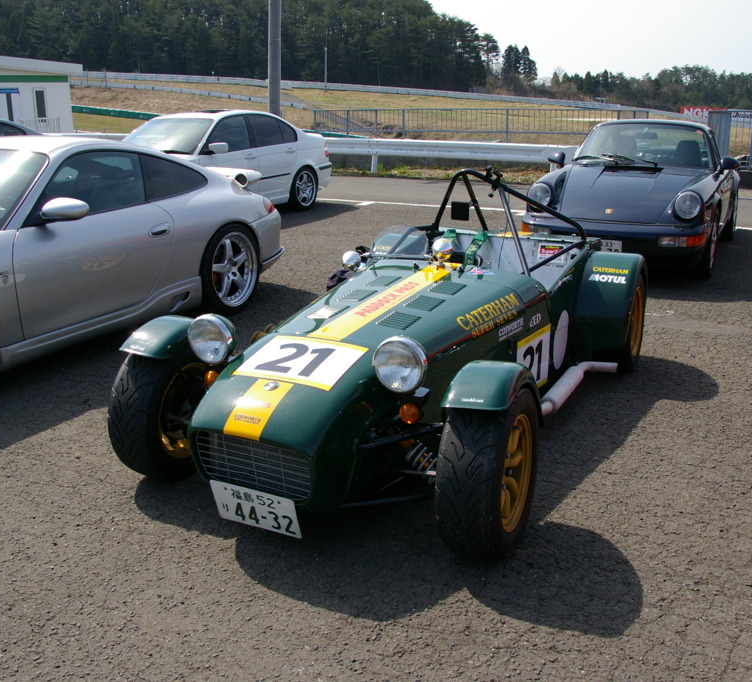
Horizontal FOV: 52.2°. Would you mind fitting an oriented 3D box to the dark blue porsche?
[{"bbox_3d":[2.899,-1.641,8.169,1.680,1.320,4.250,9,19,28],"label":"dark blue porsche"}]

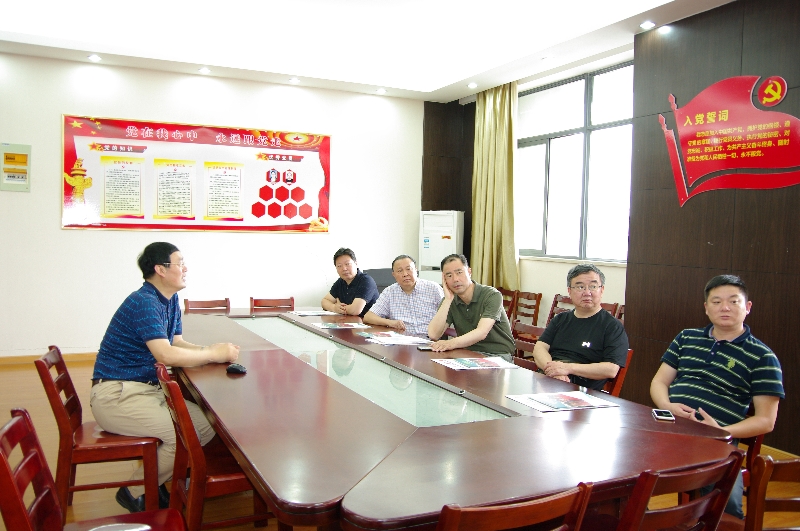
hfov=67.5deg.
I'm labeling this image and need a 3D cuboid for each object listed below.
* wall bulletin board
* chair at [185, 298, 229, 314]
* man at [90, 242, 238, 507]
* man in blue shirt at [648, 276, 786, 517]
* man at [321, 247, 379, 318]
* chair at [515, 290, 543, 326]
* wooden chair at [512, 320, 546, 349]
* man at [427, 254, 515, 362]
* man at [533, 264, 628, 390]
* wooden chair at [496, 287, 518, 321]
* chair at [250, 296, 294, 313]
[{"bbox_3d":[-2.260,-1.019,7.053,3.011,1.236,0.030,0,3,-24],"label":"wall bulletin board"},{"bbox_3d":[-1.620,0.734,5.157,0.410,0.850,0.490,0,3,-29],"label":"chair"},{"bbox_3d":[-1.257,0.593,3.218,0.792,1.401,0.558,0,3,-21],"label":"man"},{"bbox_3d":[1.358,0.709,2.553,0.589,1.330,0.771,3,4,36],"label":"man in blue shirt"},{"bbox_3d":[-0.362,0.521,5.294,0.780,1.330,0.560,-1,4,-43],"label":"man"},{"bbox_3d":[1.329,0.737,6.632,0.410,0.850,0.490,4,4,36],"label":"chair"},{"bbox_3d":[0.733,0.850,4.167,0.500,0.850,0.420,0,3,-29],"label":"wooden chair"},{"bbox_3d":[0.434,0.604,3.976,0.751,1.360,0.558,-2,4,-42],"label":"man"},{"bbox_3d":[0.946,0.667,3.359,0.780,1.310,0.600,-1,4,-42],"label":"man"},{"bbox_3d":[1.071,0.708,7.059,0.528,0.853,0.426,-1,3,-29],"label":"wooden chair"},{"bbox_3d":[-1.144,0.750,5.522,0.426,0.853,0.528,0,3,-26],"label":"chair"}]

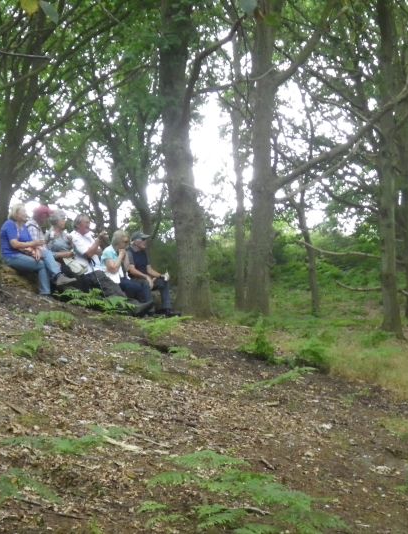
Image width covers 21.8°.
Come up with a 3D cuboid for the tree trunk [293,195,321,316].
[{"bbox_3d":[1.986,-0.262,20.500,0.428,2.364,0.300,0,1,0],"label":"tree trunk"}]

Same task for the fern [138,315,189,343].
[{"bbox_3d":[-0.463,0.721,12.400,0.586,0.279,0.450,0,1,0],"label":"fern"}]

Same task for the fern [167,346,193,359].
[{"bbox_3d":[-0.258,0.938,11.600,0.285,0.112,0.220,0,1,0],"label":"fern"}]

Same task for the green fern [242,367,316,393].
[{"bbox_3d":[0.725,1.095,10.300,0.721,0.203,0.400,0,1,0],"label":"green fern"}]

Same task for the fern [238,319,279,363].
[{"bbox_3d":[0.629,0.848,12.200,0.484,0.482,0.420,0,1,0],"label":"fern"}]

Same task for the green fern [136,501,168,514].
[{"bbox_3d":[-0.282,1.341,5.900,0.178,0.055,0.150,0,1,0],"label":"green fern"}]

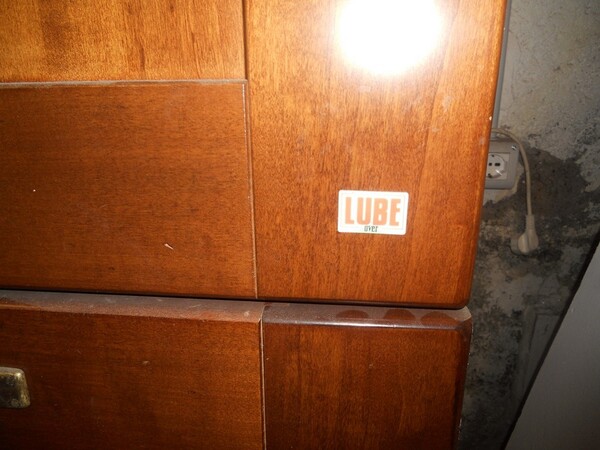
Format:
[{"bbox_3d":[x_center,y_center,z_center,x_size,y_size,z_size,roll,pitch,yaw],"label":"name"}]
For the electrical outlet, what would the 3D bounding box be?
[{"bbox_3d":[0.327,-0.106,0.801,0.078,0.080,0.038,1,18,5],"label":"electrical outlet"}]

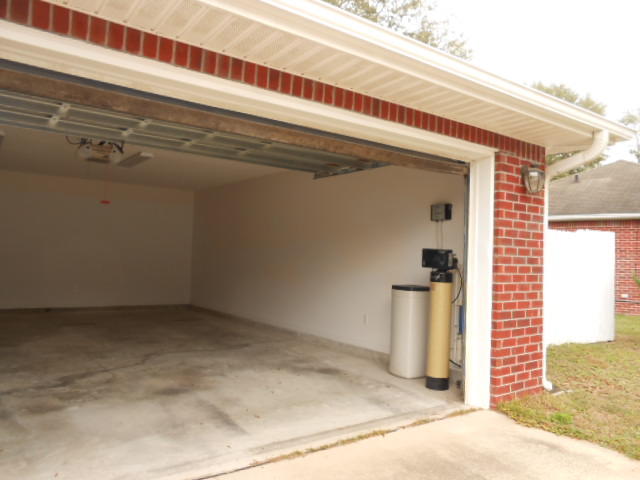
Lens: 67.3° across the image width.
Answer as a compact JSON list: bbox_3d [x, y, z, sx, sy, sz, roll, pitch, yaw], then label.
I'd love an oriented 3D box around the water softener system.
[{"bbox_3d":[1.154,0.755,4.638,0.320,1.330,0.230,3,-3,-36],"label":"water softener system"}]

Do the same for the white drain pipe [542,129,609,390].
[{"bbox_3d":[2.308,0.243,4.428,0.270,2.400,0.700,3,-3,-36],"label":"white drain pipe"}]

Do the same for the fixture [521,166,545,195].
[{"bbox_3d":[1.951,-0.557,4.364,0.160,0.270,0.190,3,-3,-36],"label":"fixture"}]

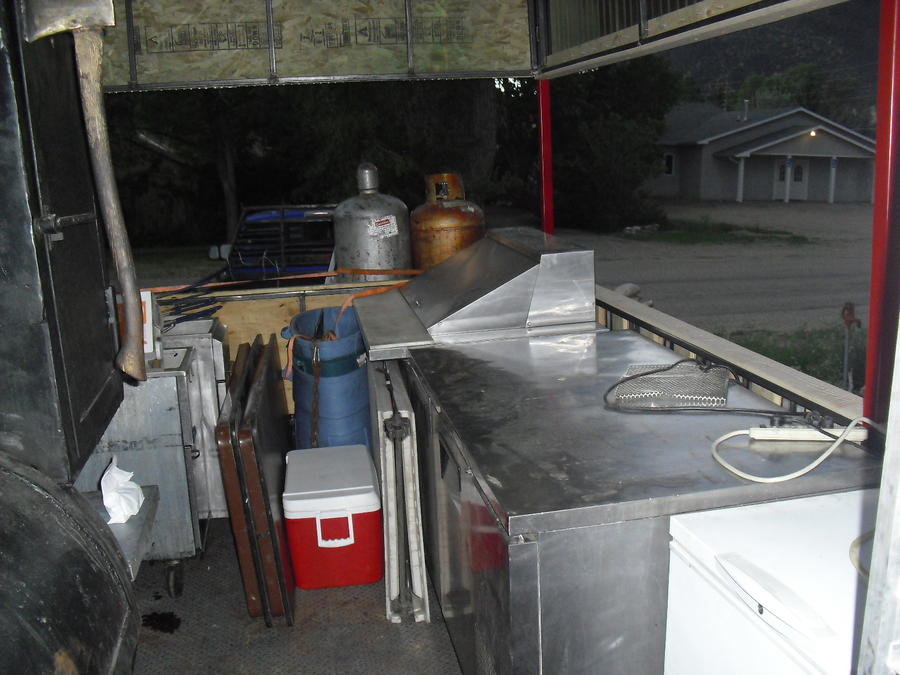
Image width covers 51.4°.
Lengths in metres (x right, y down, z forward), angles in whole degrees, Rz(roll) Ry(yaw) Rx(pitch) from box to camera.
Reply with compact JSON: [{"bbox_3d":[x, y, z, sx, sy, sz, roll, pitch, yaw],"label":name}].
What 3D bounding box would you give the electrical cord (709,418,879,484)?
[{"bbox_3d":[0.861,0.249,2.257,0.520,0.070,0.360,-4,12,-8],"label":"electrical cord"}]

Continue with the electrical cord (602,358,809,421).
[{"bbox_3d":[0.687,0.160,2.768,0.520,0.060,0.620,-4,12,-8],"label":"electrical cord"}]

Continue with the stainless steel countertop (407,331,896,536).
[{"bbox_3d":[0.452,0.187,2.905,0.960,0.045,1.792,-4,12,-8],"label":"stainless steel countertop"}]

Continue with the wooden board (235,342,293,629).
[{"bbox_3d":[-0.746,0.493,3.892,0.074,0.715,1.576,-9,13,-7],"label":"wooden board"}]

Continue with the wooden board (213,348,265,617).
[{"bbox_3d":[-0.817,0.498,3.877,0.069,0.715,1.552,-9,13,-7],"label":"wooden board"}]

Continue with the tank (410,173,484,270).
[{"bbox_3d":[-0.002,-0.294,5.121,0.390,1.200,0.390,-4,12,-8],"label":"tank"}]

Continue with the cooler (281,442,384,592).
[{"bbox_3d":[-0.459,0.690,3.677,0.355,0.384,0.528,-4,12,-8],"label":"cooler"}]

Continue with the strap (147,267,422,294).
[{"bbox_3d":[-0.876,-0.309,5.064,1.465,0.100,0.200,-4,12,-8],"label":"strap"}]

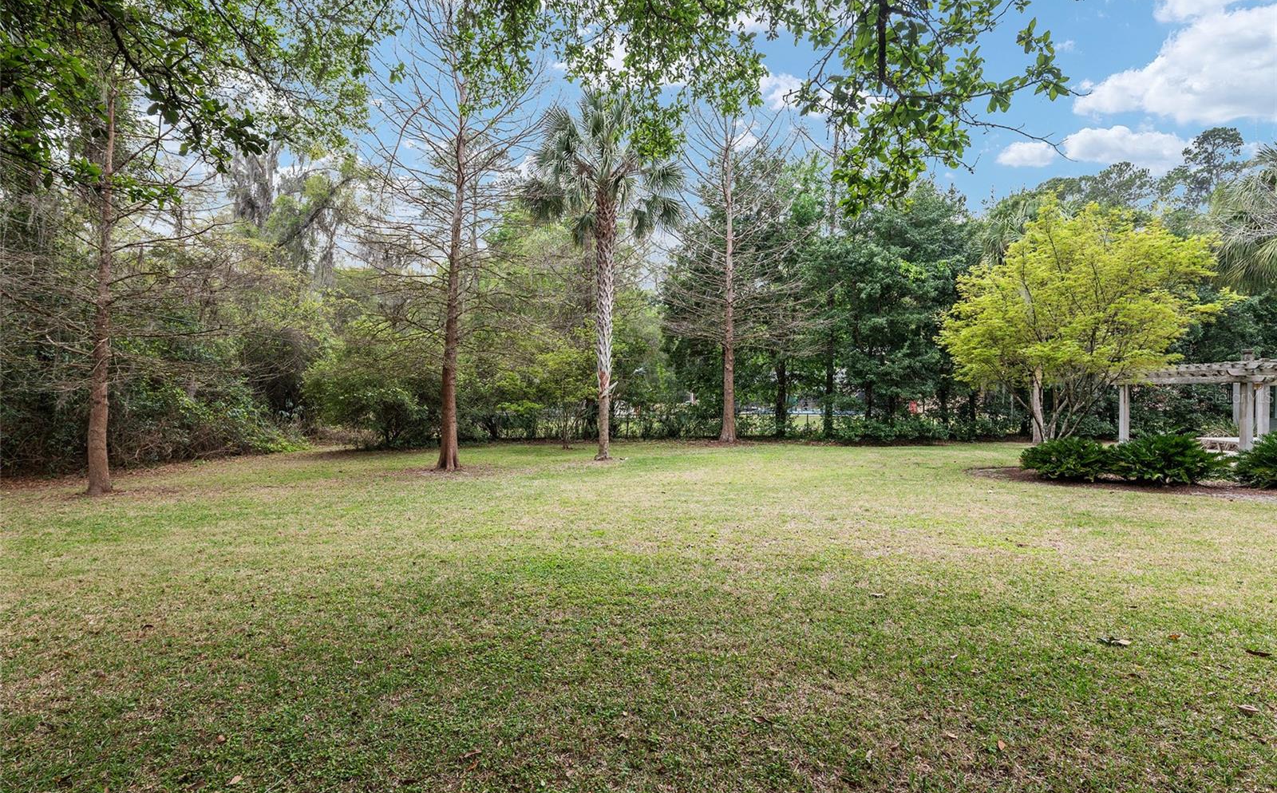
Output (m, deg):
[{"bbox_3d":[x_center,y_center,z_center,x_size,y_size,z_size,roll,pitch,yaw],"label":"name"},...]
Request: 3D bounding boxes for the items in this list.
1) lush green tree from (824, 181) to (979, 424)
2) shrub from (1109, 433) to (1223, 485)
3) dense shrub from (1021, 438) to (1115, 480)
[{"bbox_3d":[10.400,-3.650,24.600,6.200,10.400,5.600,0,0,0],"label":"lush green tree"},{"bbox_3d":[10.550,1.200,12.100,1.900,0.970,1.650,0,0,40],"label":"shrub"},{"bbox_3d":[8.900,1.250,12.500,1.700,0.880,1.550,0,0,40],"label":"dense shrub"}]

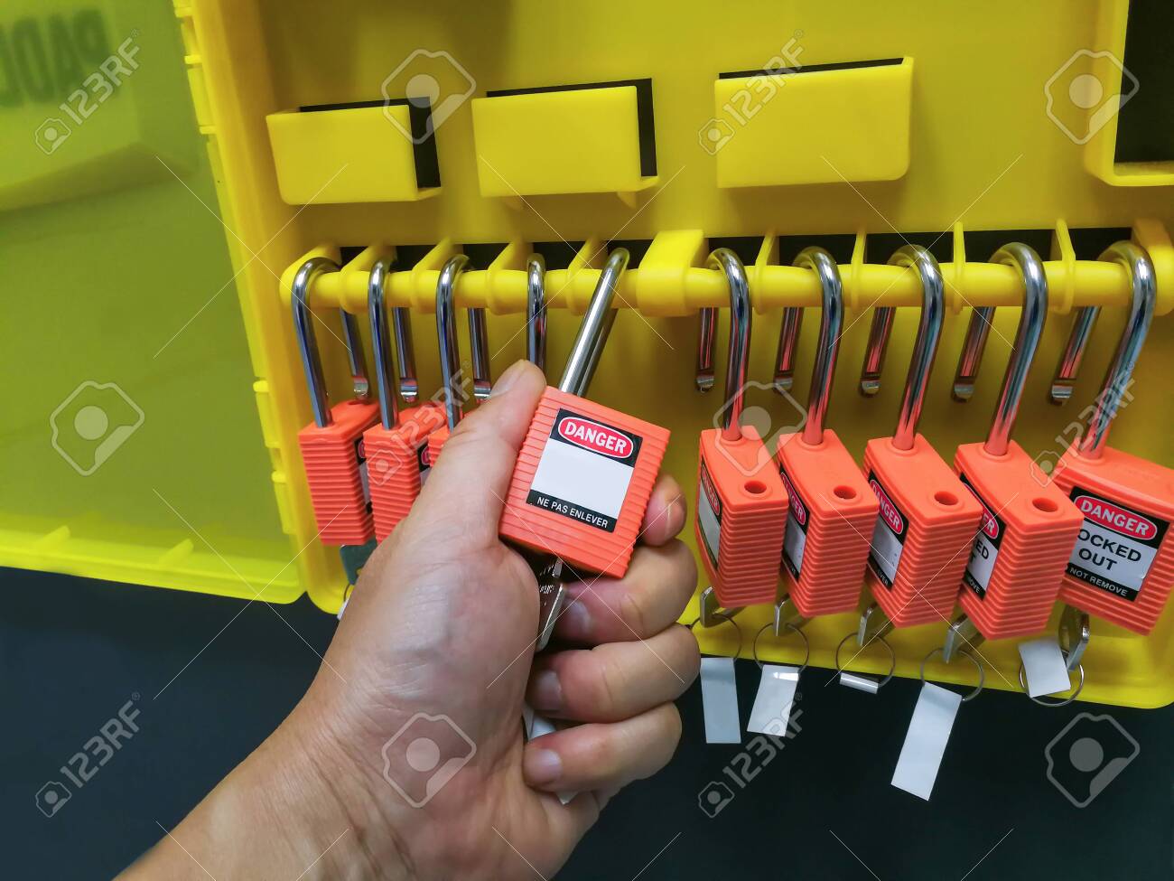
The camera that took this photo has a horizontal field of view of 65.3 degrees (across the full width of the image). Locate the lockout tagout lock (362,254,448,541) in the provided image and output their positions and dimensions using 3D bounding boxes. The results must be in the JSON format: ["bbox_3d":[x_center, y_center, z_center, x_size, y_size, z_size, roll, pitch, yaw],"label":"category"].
[{"bbox_3d":[-0.067,-0.016,0.342,0.019,0.106,0.038,4,24,13],"label":"lockout tagout lock"}]

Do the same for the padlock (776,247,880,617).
[{"bbox_3d":[0.073,-0.005,0.290,0.019,0.106,0.062,-7,37,-7],"label":"padlock"}]

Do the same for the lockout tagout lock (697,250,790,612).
[{"bbox_3d":[0.048,-0.006,0.299,0.019,0.106,0.062,-6,38,-6],"label":"lockout tagout lock"}]

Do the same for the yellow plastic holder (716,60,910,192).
[{"bbox_3d":[0.068,-0.096,0.280,0.058,0.032,0.015,3,22,19],"label":"yellow plastic holder"}]

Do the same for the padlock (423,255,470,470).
[{"bbox_3d":[-0.043,-0.015,0.334,0.019,0.106,0.038,5,25,13],"label":"padlock"}]

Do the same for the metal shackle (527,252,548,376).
[{"bbox_3d":[-0.017,-0.034,0.314,0.006,0.060,0.033,0,22,-3],"label":"metal shackle"}]

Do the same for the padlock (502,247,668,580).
[{"bbox_3d":[0.005,-0.011,0.287,0.038,0.106,0.039,20,-17,-6],"label":"padlock"}]

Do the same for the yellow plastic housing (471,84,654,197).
[{"bbox_3d":[-0.008,-0.099,0.306,0.058,0.032,0.015,3,22,19],"label":"yellow plastic housing"}]

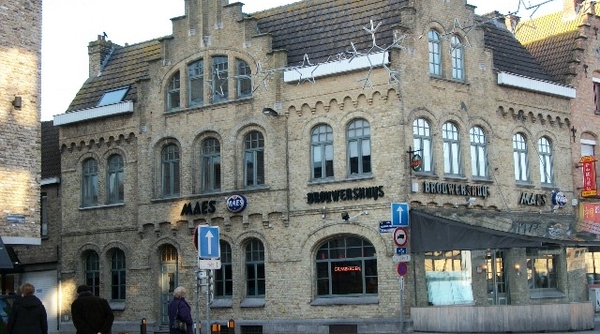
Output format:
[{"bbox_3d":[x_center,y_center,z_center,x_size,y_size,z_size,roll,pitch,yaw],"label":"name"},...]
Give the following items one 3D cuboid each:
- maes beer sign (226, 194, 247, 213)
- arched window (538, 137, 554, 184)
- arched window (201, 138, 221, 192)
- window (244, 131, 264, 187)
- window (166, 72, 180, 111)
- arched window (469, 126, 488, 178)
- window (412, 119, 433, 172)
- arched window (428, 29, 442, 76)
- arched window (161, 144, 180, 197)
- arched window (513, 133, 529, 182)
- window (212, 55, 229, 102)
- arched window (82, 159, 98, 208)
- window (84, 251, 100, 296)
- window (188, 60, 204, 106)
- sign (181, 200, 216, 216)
[{"bbox_3d":[-2.188,1.303,30.439,0.709,0.709,0.200,-7,-10,32],"label":"maes beer sign"},{"bbox_3d":[9.087,-0.241,31.875,1.001,1.870,0.200,5,-11,-38],"label":"arched window"},{"bbox_3d":[-3.183,-0.065,31.000,0.917,1.936,0.200,-7,-10,33],"label":"arched window"},{"bbox_3d":[-1.607,-0.270,30.660,0.920,2.010,0.200,-7,-11,32],"label":"window"},{"bbox_3d":[-4.808,-2.870,32.929,0.698,1.477,0.200,-7,-10,32],"label":"window"},{"bbox_3d":[6.103,-0.514,29.571,0.984,1.881,0.200,5,-11,-38],"label":"arched window"},{"bbox_3d":[3.864,-0.651,27.266,0.880,1.769,0.200,5,-11,-37],"label":"window"},{"bbox_3d":[4.534,-3.812,29.098,0.660,1.650,0.200,6,-11,-37],"label":"arched window"},{"bbox_3d":[-4.877,0.136,32.748,0.930,2.020,0.200,-7,-11,32],"label":"arched window"},{"bbox_3d":[7.694,-0.305,30.178,0.877,1.783,0.200,5,-11,-37],"label":"arched window"},{"bbox_3d":[-2.919,-3.222,31.741,0.781,1.754,0.200,-7,-10,32],"label":"window"},{"bbox_3d":[-8.465,0.624,35.032,0.920,1.990,0.200,-7,-11,32],"label":"arched window"},{"bbox_3d":[-8.227,4.336,34.415,0.840,2.060,0.200,-7,-11,32],"label":"window"},{"bbox_3d":[-3.894,-3.153,32.368,0.779,1.808,0.200,-7,-10,32],"label":"window"},{"bbox_3d":[-3.686,1.506,31.439,1.647,0.451,0.120,-7,-10,32],"label":"sign"}]

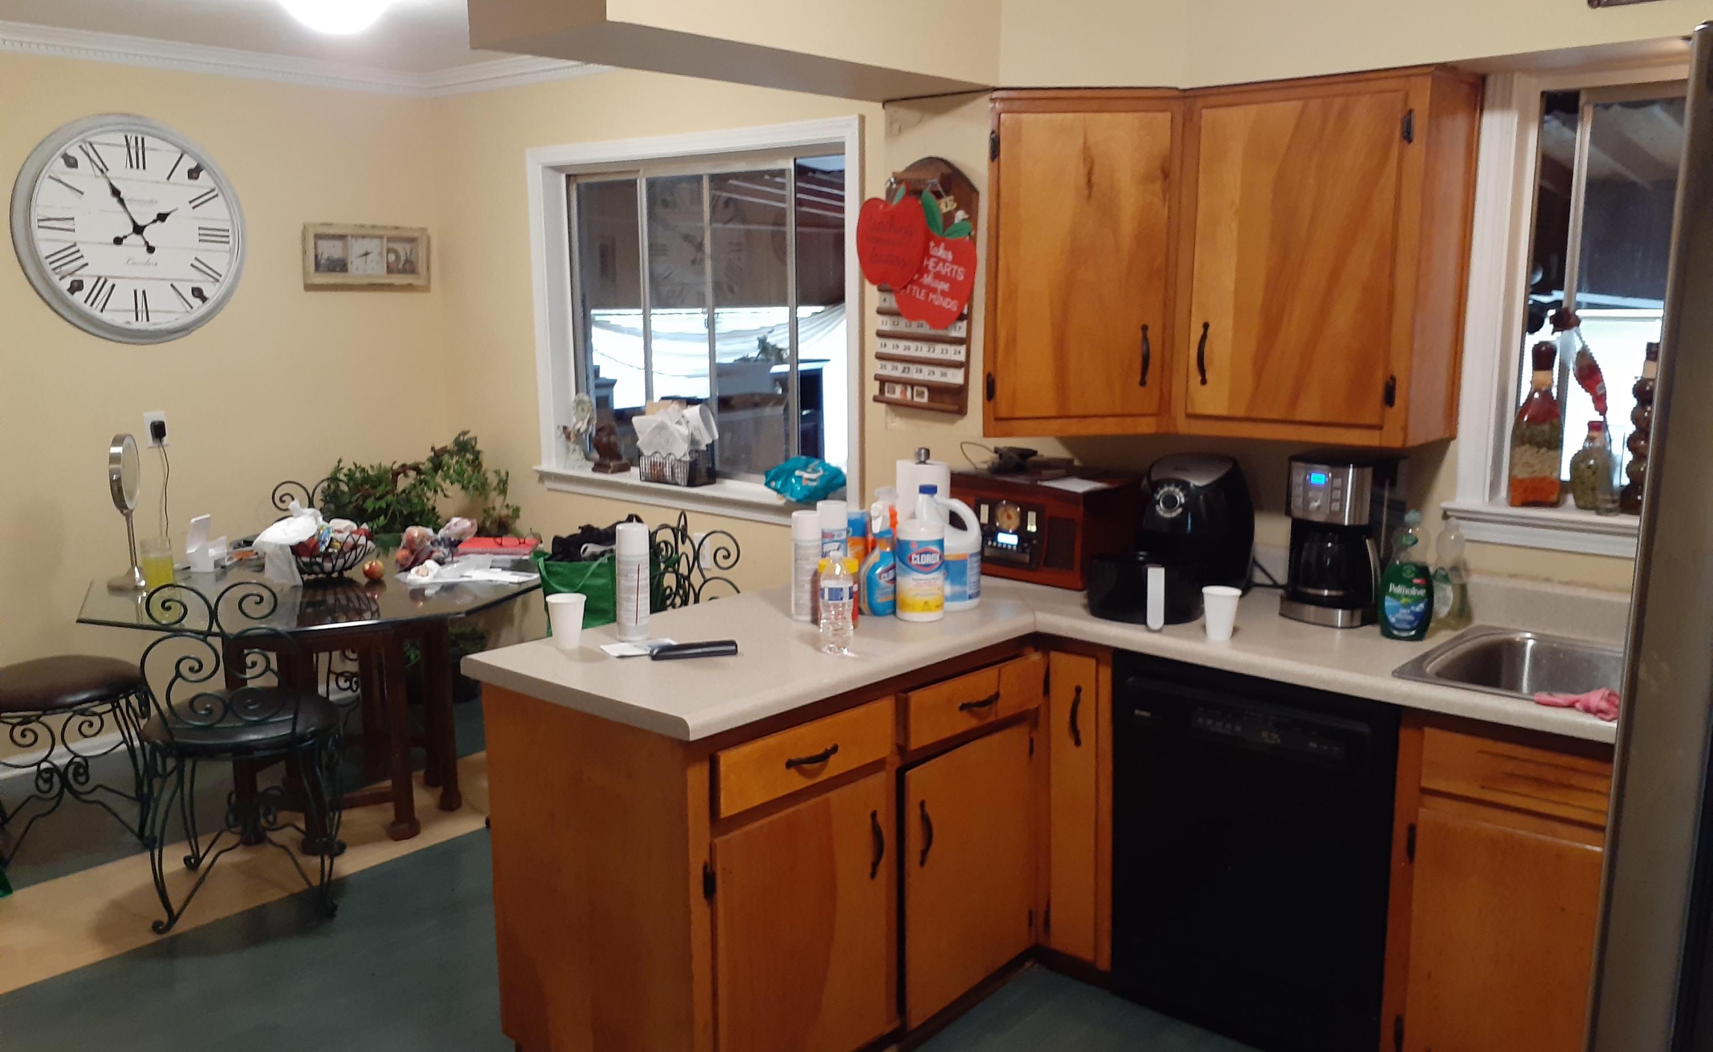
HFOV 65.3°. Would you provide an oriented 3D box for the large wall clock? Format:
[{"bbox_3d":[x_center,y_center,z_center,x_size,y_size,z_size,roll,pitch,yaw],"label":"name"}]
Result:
[{"bbox_3d":[-2.558,-1.044,4.706,0.060,0.770,0.770,8,12,41],"label":"large wall clock"}]

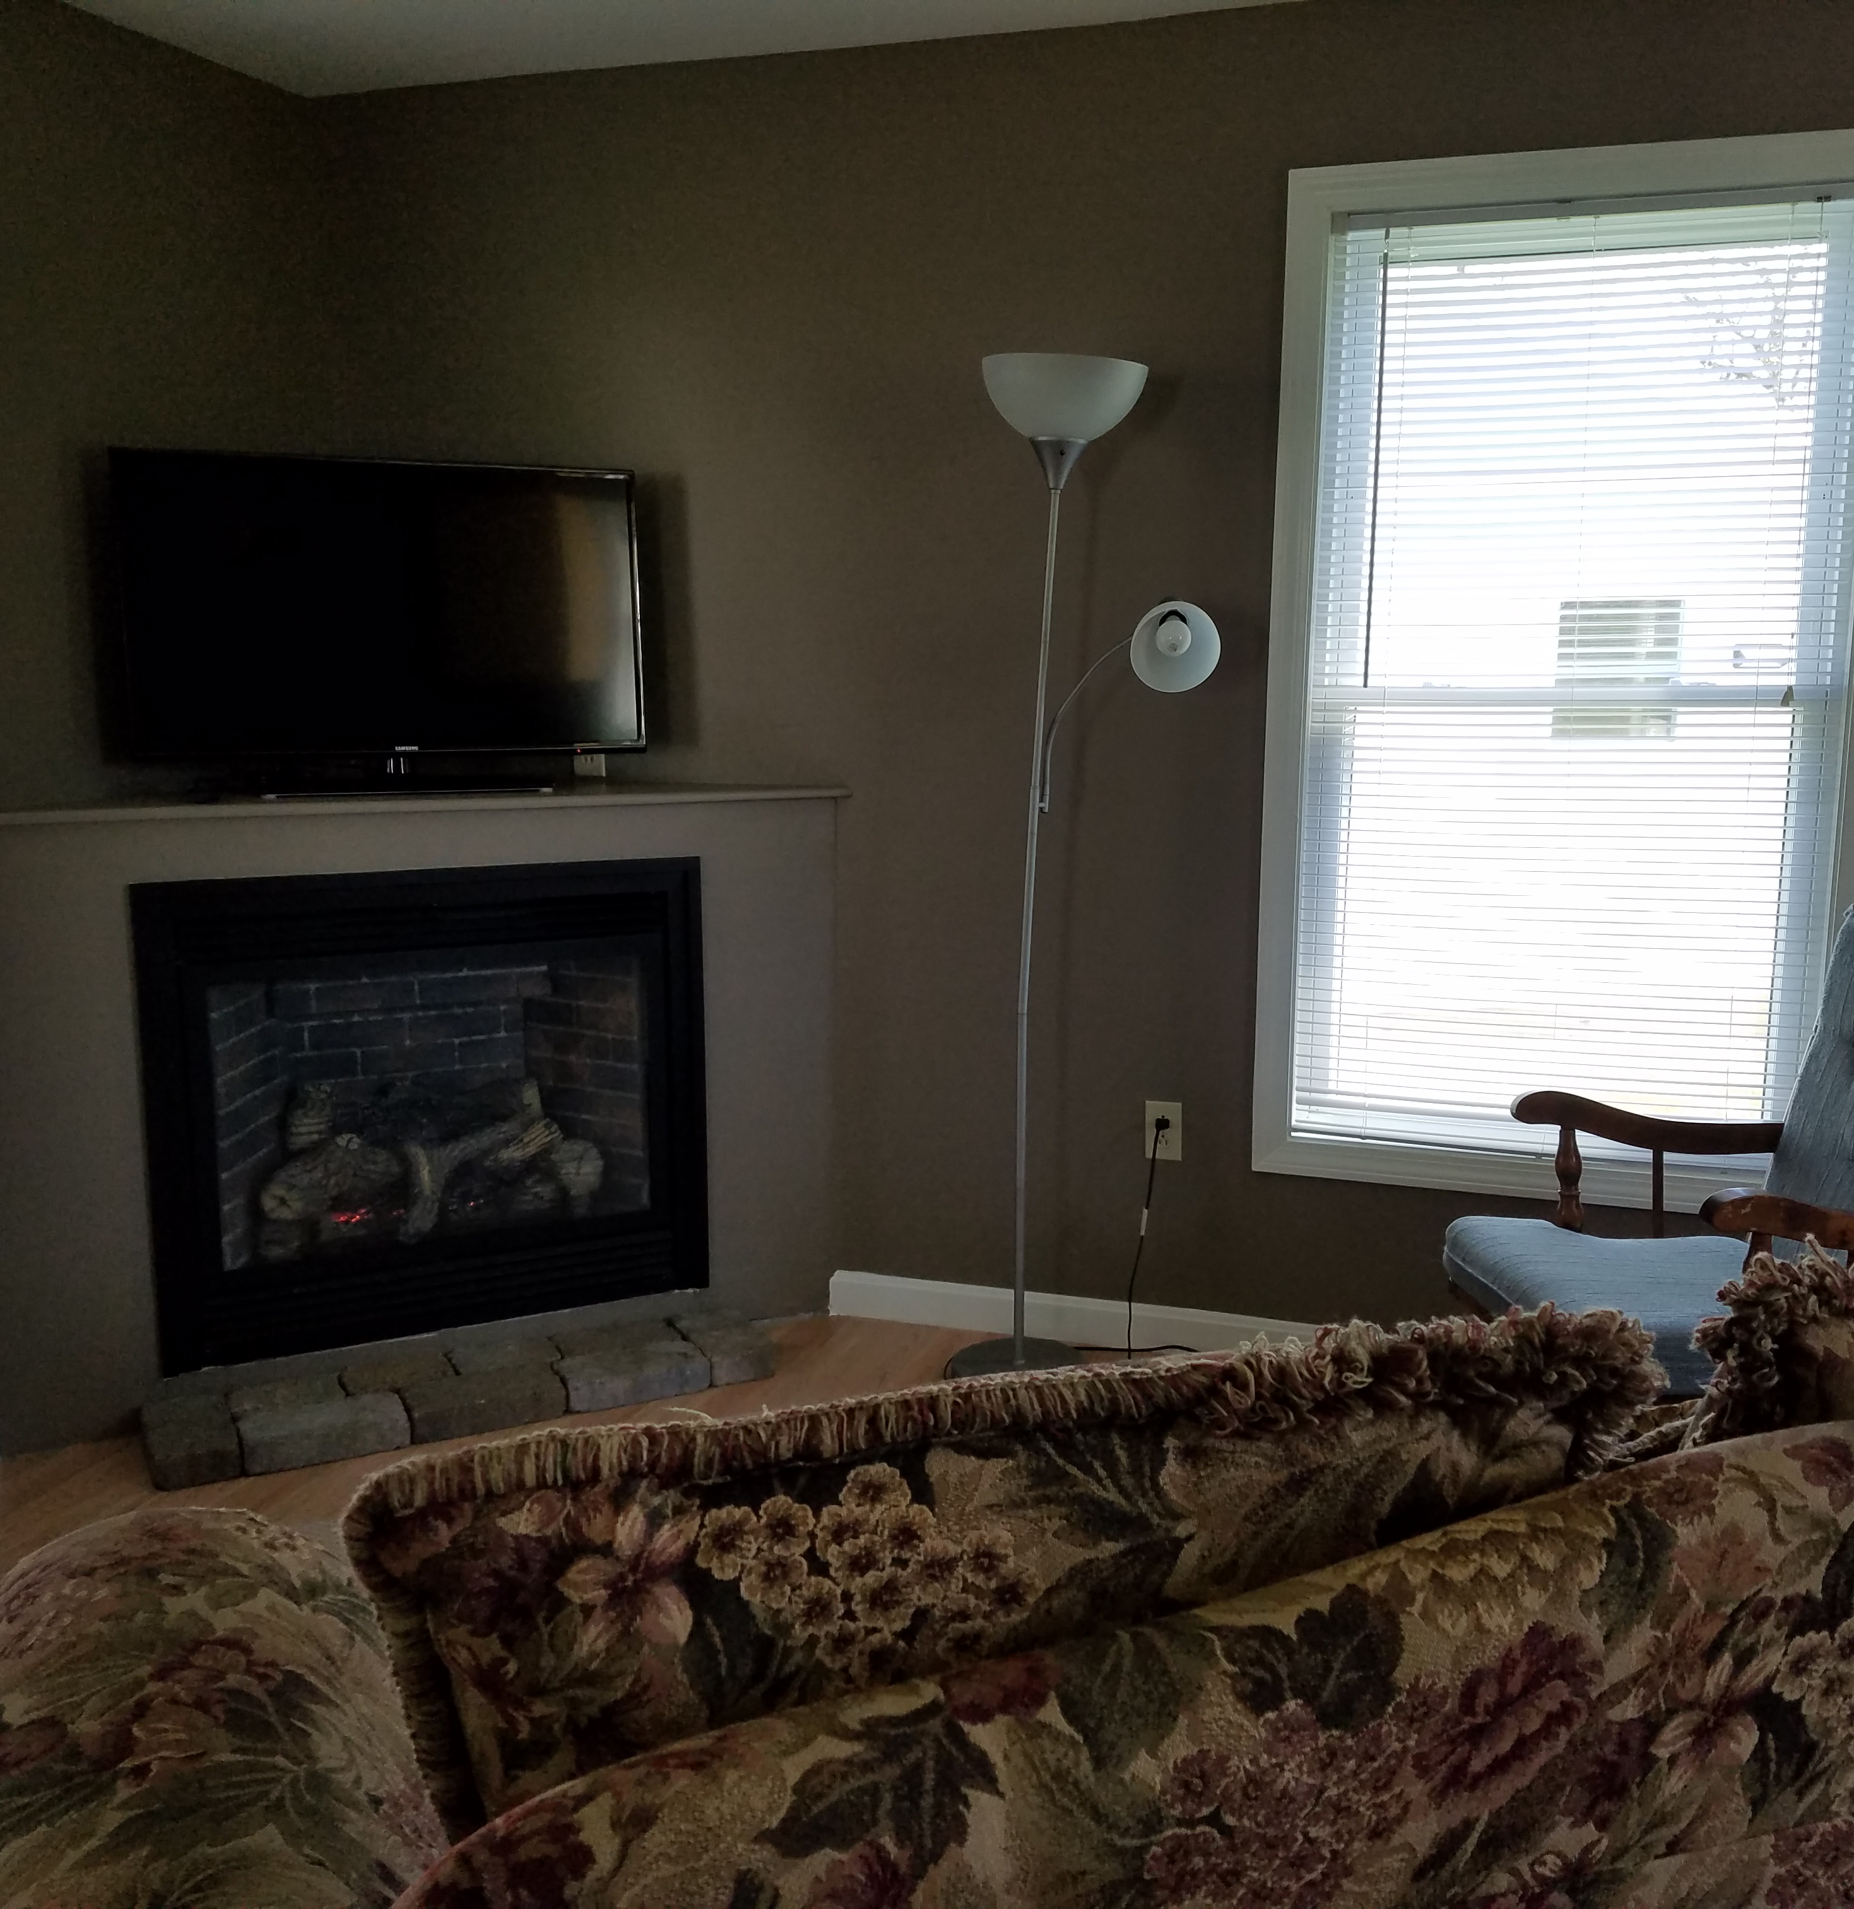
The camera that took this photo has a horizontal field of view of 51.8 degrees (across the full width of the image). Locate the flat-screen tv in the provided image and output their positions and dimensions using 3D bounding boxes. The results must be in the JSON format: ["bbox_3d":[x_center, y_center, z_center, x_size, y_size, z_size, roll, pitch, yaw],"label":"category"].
[{"bbox_3d":[-0.987,-0.634,3.521,0.925,0.535,0.070,-4,11,-24],"label":"flat-screen tv"}]

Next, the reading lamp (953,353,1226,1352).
[{"bbox_3d":[0.274,-0.102,3.423,0.480,1.850,0.320,4,10,18],"label":"reading lamp"}]

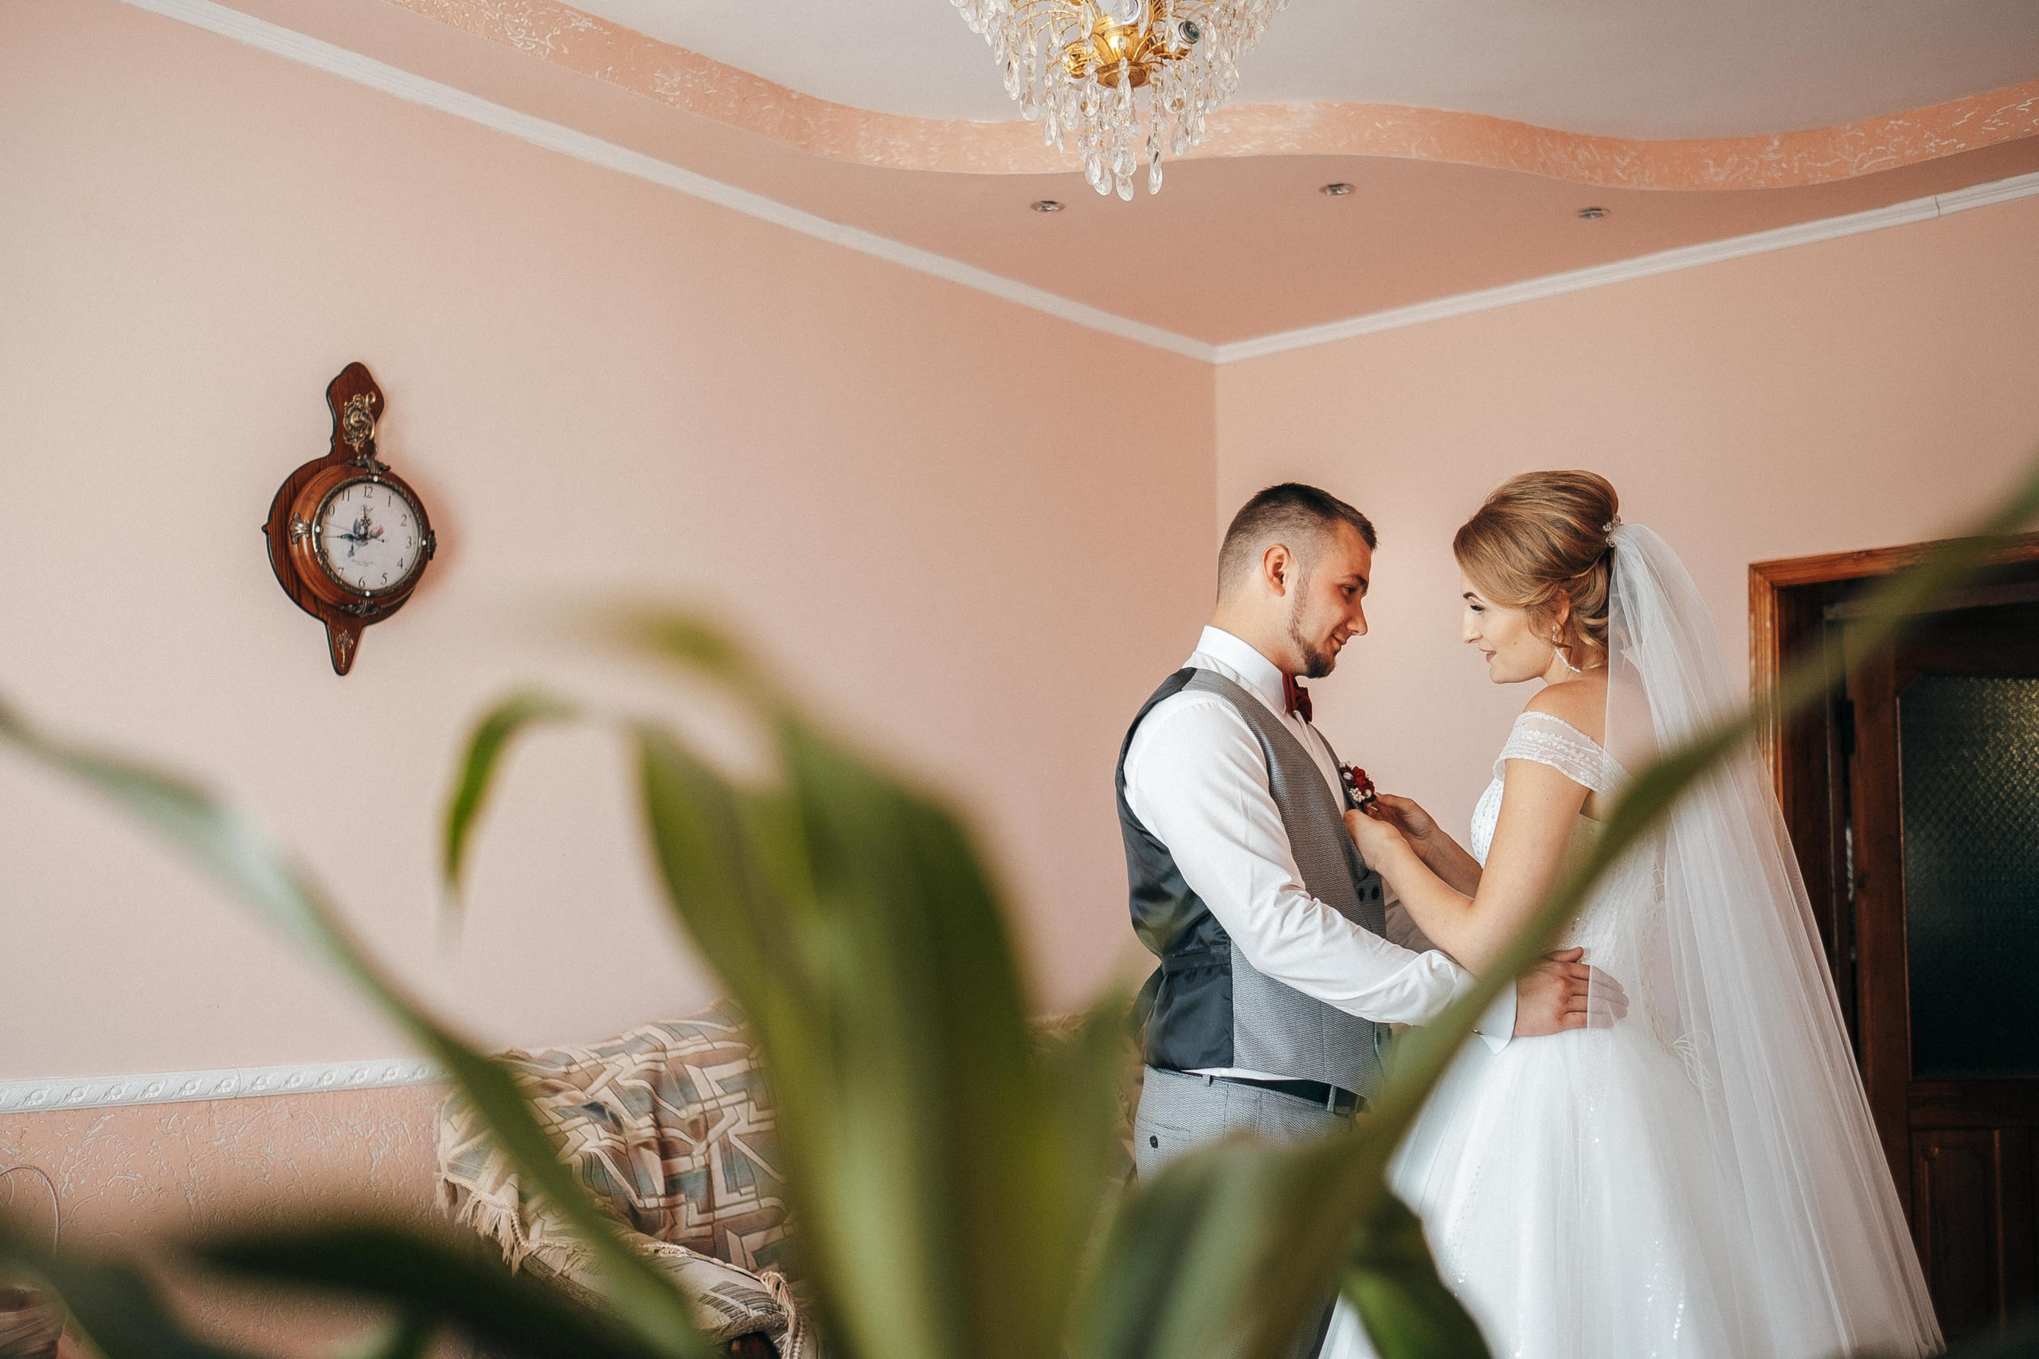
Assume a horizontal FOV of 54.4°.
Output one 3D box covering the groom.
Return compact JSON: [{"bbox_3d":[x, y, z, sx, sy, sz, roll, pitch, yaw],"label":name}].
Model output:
[{"bbox_3d":[0.417,0.639,2.359,0.620,1.780,0.520,-1,-6,18],"label":"groom"}]

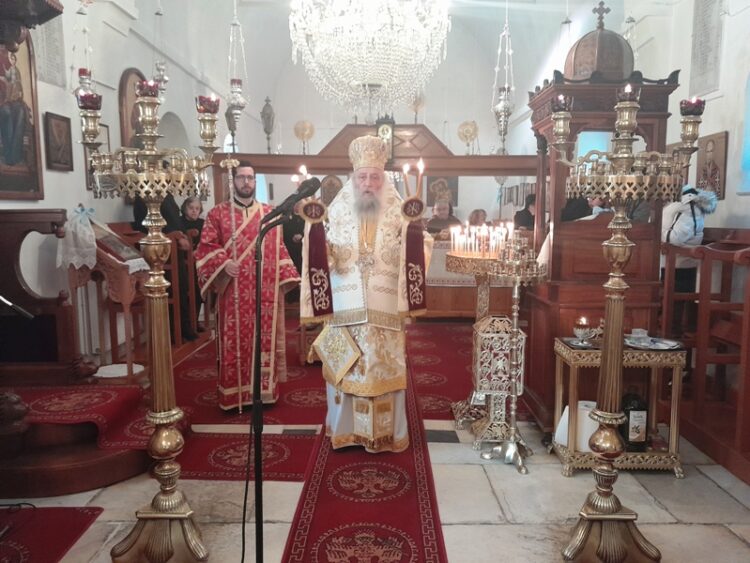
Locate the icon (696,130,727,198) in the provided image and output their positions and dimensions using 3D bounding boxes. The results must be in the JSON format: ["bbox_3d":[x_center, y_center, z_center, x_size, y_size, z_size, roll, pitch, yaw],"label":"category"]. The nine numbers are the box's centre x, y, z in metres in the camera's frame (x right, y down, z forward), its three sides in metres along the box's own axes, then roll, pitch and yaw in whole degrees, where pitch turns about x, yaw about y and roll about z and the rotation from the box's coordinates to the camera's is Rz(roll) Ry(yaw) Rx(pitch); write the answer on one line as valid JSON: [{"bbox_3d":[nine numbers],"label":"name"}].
[{"bbox_3d":[2.487,-0.844,4.336,0.035,0.490,0.375,0,7,1],"label":"icon"}]

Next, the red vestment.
[{"bbox_3d":[-0.904,0.148,4.203,0.690,1.470,0.440,-1,7,-6],"label":"red vestment"}]

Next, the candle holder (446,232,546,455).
[{"bbox_3d":[0.712,0.326,3.699,0.500,1.250,0.480,0,7,1],"label":"candle holder"}]

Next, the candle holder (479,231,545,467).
[{"bbox_3d":[0.783,0.367,3.249,0.320,1.280,0.320,0,7,1],"label":"candle holder"}]

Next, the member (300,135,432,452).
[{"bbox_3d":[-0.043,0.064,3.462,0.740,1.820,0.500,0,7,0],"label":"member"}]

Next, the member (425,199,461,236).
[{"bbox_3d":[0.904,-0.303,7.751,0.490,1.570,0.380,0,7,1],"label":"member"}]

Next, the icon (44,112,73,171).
[{"bbox_3d":[-2.401,-1.049,4.465,0.035,0.410,0.350,0,7,1],"label":"icon"}]

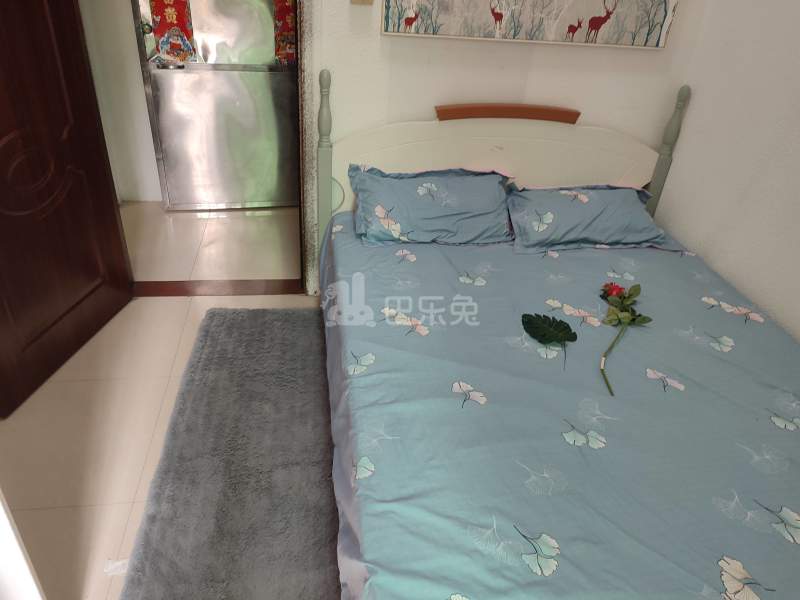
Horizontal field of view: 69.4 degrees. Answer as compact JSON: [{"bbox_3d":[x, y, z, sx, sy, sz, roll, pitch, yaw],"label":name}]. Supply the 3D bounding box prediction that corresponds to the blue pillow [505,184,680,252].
[{"bbox_3d":[0.825,-0.354,2.537,0.720,0.140,0.410,1,45,-6],"label":"blue pillow"}]

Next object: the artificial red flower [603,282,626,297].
[{"bbox_3d":[0.767,-0.043,2.071,0.070,0.045,0.055,-1,31,-9],"label":"artificial red flower"}]

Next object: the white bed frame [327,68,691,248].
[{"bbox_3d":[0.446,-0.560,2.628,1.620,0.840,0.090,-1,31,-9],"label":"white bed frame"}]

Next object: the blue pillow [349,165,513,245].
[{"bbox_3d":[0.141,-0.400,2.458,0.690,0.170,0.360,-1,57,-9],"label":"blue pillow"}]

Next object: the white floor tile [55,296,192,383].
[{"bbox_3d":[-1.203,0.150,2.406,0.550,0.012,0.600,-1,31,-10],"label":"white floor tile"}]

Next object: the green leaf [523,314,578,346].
[{"bbox_3d":[0.473,0.090,1.827,0.165,0.025,0.170,8,31,7],"label":"green leaf"}]

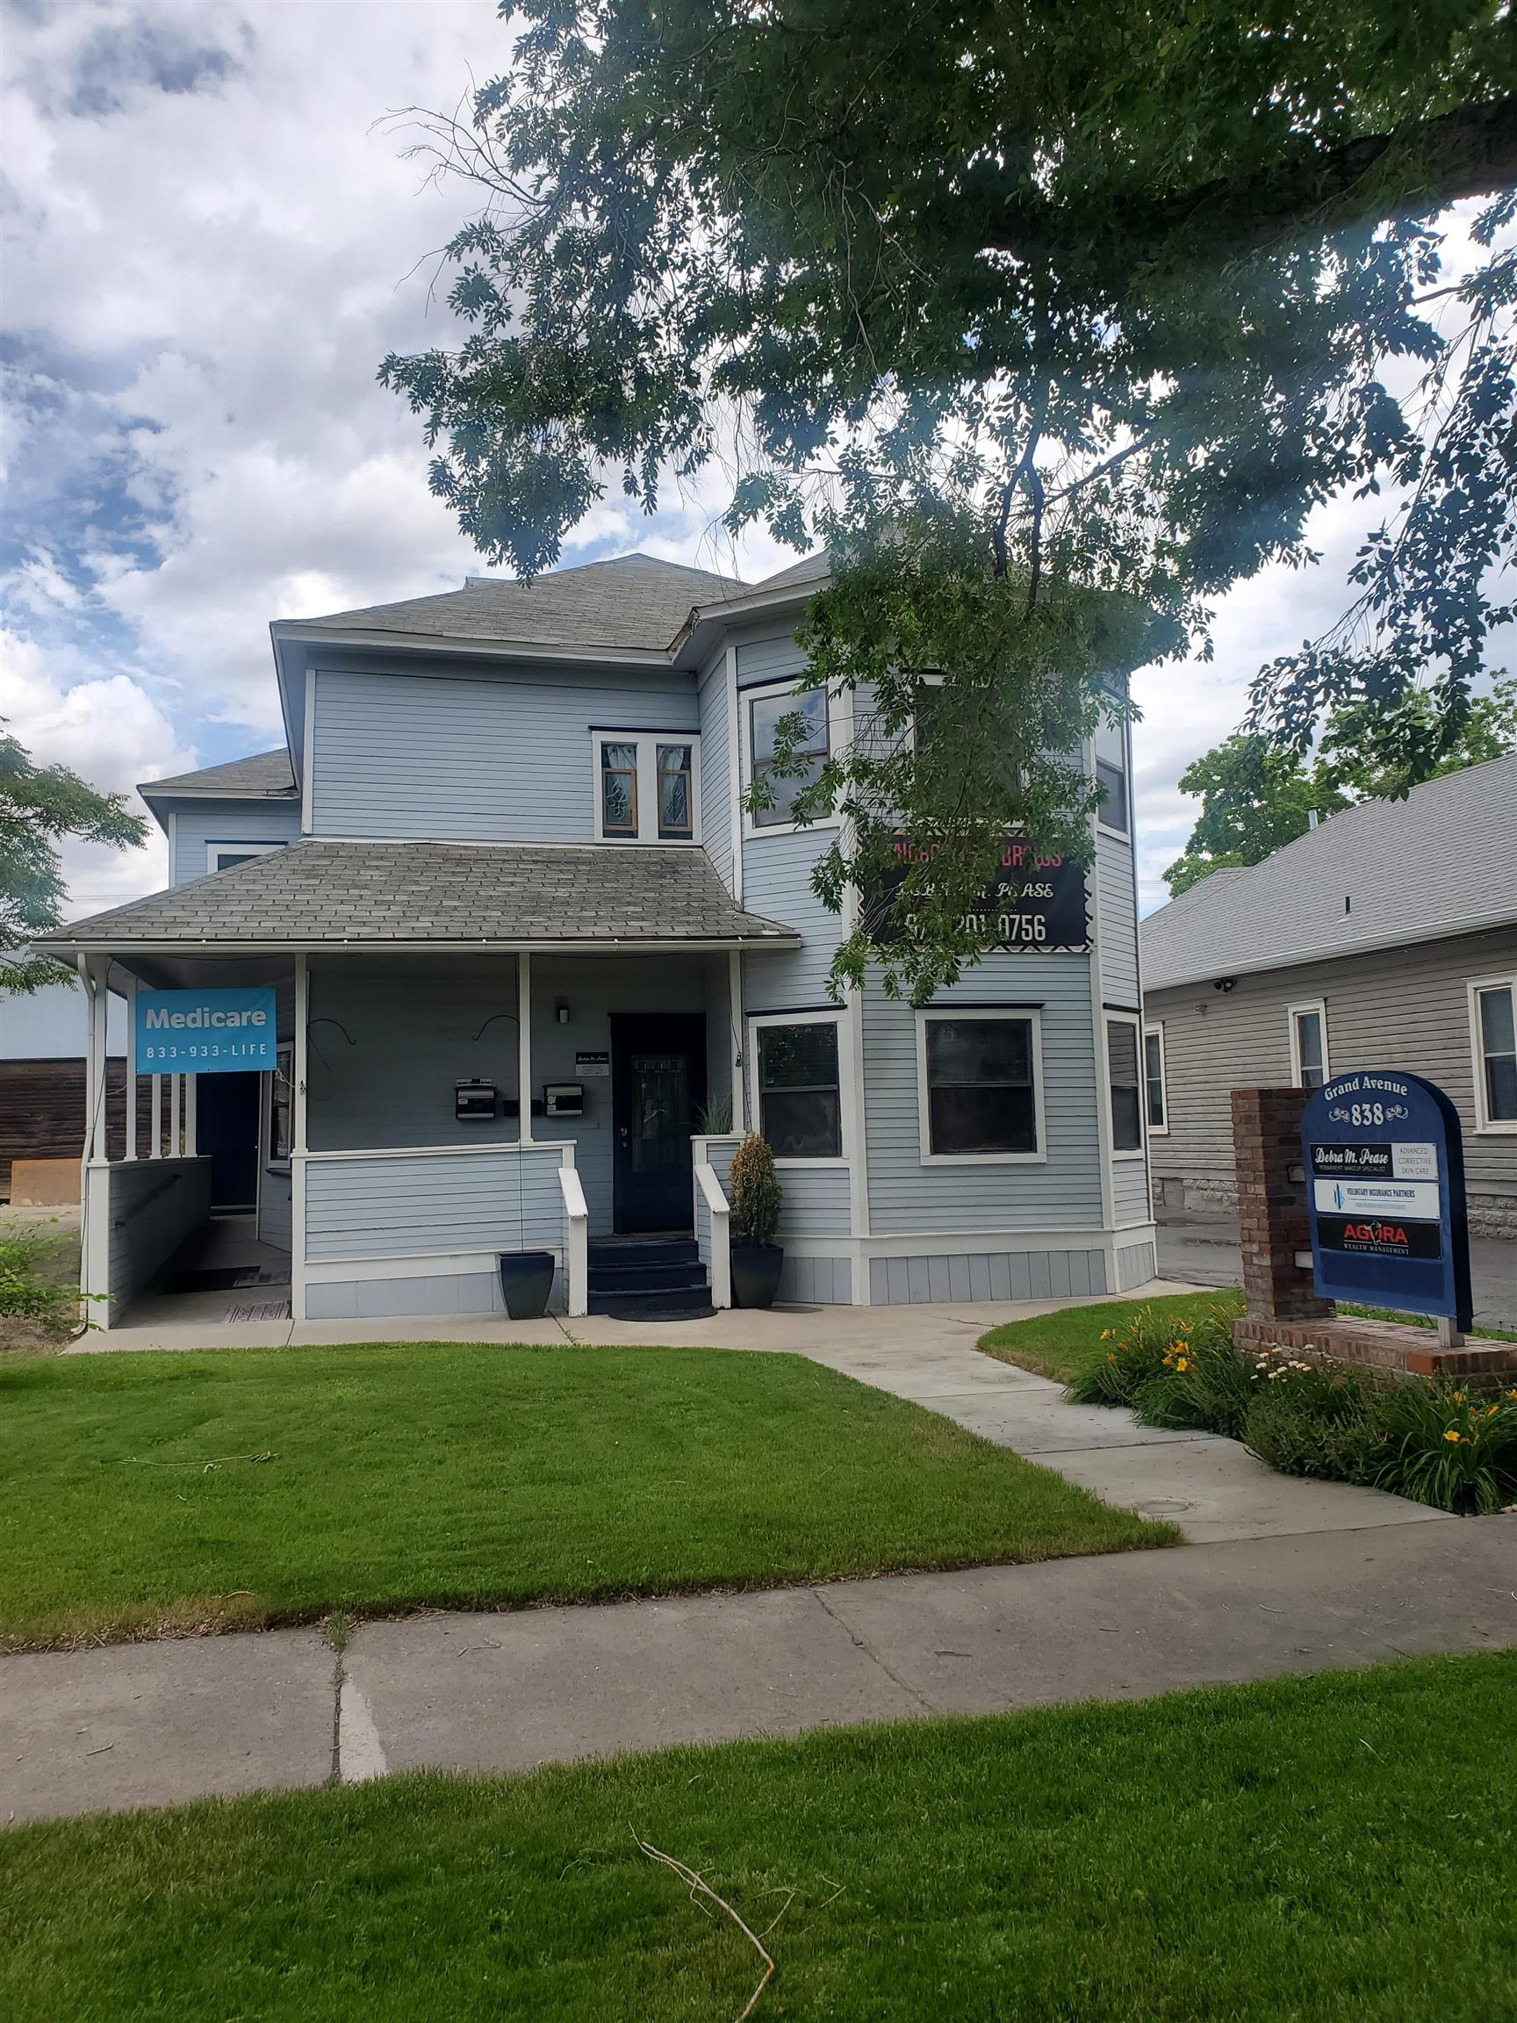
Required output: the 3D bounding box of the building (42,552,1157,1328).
[{"bbox_3d":[-2.642,-1.592,20.172,11.050,9.770,14.250,0,-5,-17],"label":"building"}]

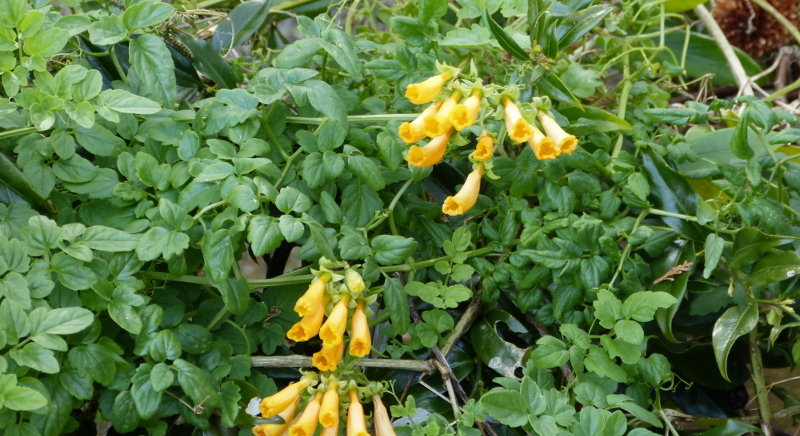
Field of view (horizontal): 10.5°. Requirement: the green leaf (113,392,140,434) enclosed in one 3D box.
[{"bbox_3d":[-0.150,0.106,2.380,0.015,0.025,0.005,7,-23,3],"label":"green leaf"}]

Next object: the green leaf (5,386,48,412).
[{"bbox_3d":[-0.220,0.106,2.550,0.025,0.008,0.018,4,53,-4],"label":"green leaf"}]

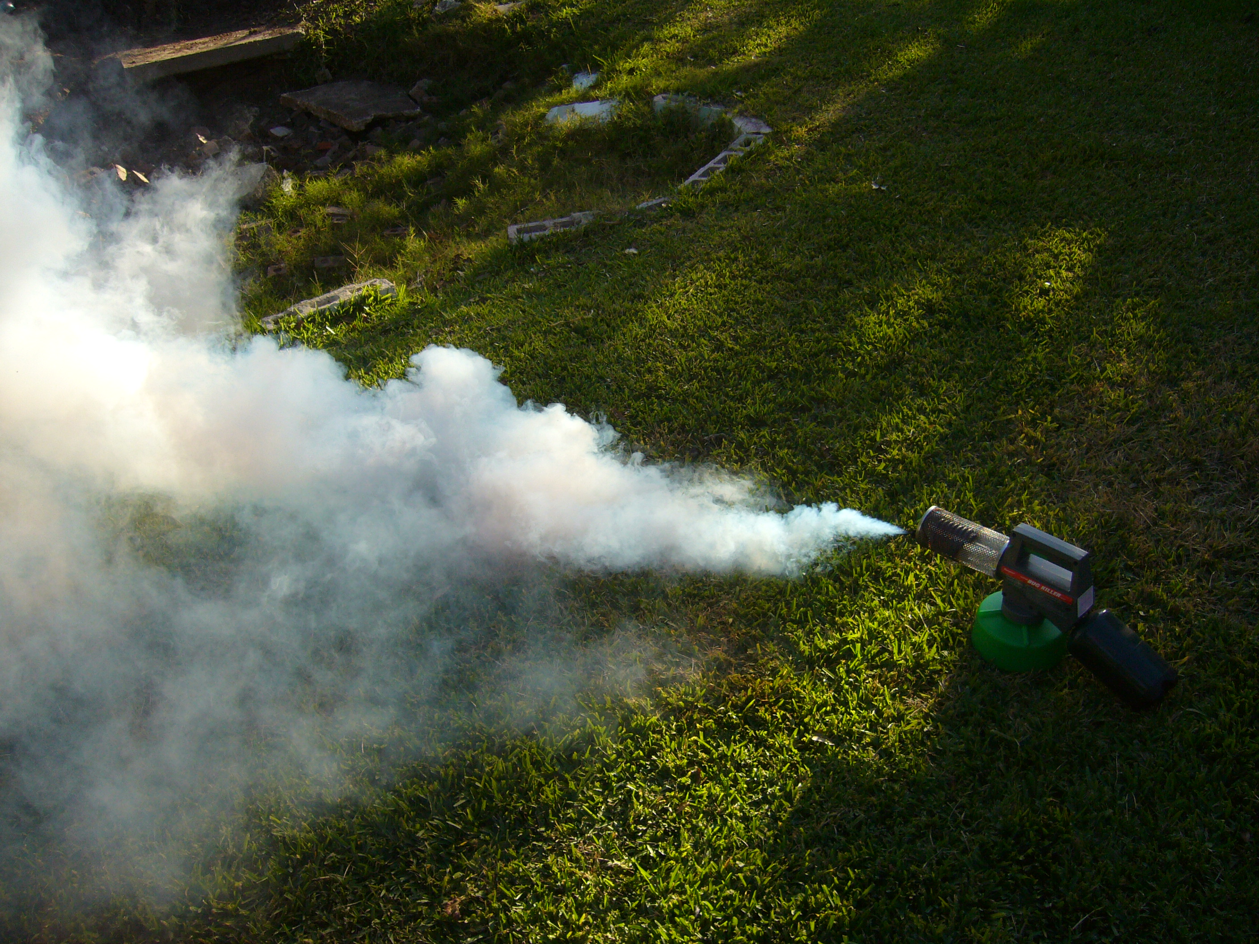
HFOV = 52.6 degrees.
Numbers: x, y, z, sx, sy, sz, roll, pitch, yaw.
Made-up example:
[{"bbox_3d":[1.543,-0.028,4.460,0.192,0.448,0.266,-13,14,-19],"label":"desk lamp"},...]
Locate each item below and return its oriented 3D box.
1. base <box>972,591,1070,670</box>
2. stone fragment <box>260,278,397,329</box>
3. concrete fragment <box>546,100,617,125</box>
[{"bbox_3d":[0.733,0.286,2.367,0.178,0.085,0.178,-2,33,1],"label":"base"},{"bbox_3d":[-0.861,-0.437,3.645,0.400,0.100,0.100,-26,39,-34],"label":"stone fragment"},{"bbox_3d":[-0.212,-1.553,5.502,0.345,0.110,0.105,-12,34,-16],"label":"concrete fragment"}]

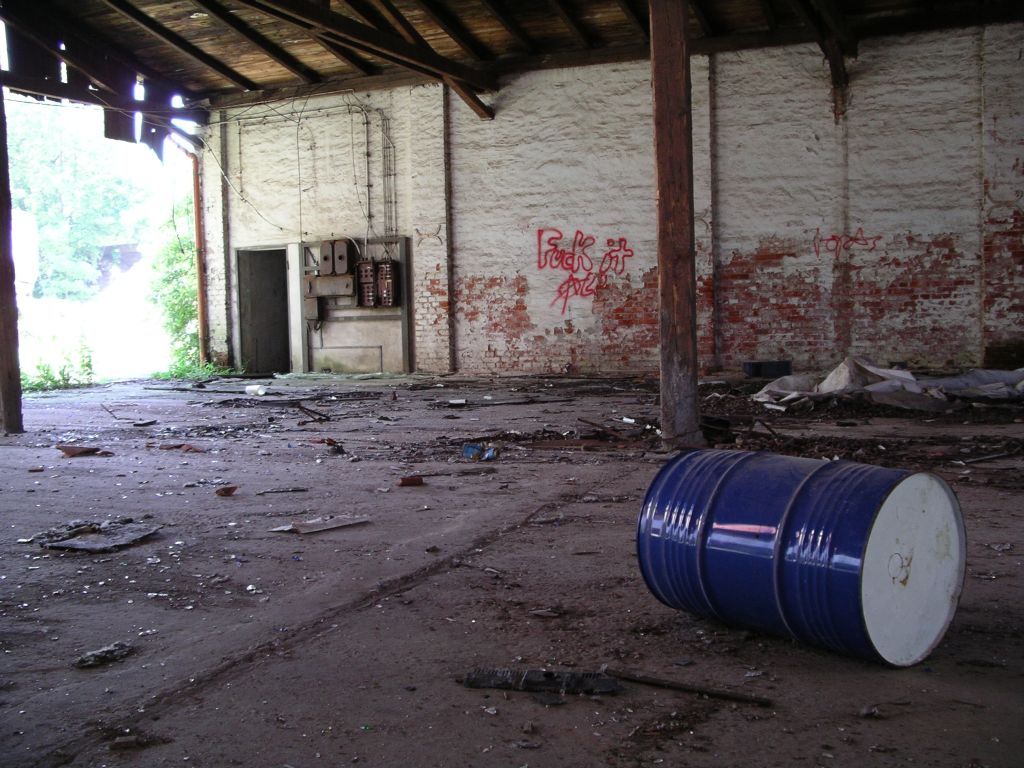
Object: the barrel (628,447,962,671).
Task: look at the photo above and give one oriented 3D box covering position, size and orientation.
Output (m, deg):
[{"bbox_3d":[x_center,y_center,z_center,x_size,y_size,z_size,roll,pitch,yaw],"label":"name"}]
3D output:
[{"bbox_3d":[0.938,0.538,3.625,0.592,0.592,0.872,-5,5,-39],"label":"barrel"}]

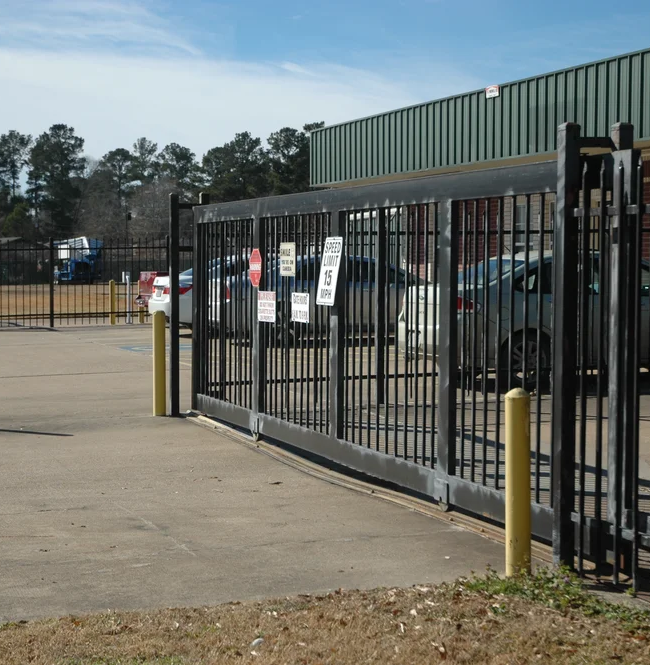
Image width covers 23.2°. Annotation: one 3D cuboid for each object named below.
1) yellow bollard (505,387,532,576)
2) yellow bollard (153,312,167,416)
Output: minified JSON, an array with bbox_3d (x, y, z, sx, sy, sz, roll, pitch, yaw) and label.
[{"bbox_3d":[0.909,0.706,7.450,0.117,0.900,0.117,0,3,0],"label":"yellow bollard"},{"bbox_3d":[-1.532,0.291,14.700,0.116,0.975,0.116,0,3,0],"label":"yellow bollard"}]

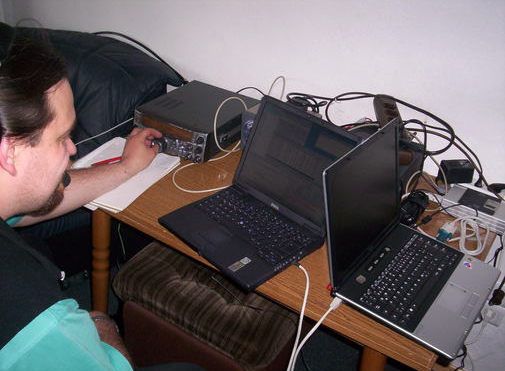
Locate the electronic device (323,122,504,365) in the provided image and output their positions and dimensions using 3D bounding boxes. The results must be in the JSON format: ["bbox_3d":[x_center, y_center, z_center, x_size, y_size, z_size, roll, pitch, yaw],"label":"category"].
[{"bbox_3d":[0.367,0.099,1.181,0.343,0.309,0.352,25,36,29],"label":"electronic device"}]

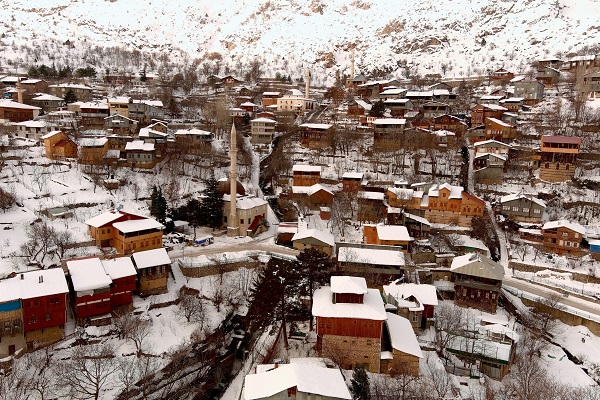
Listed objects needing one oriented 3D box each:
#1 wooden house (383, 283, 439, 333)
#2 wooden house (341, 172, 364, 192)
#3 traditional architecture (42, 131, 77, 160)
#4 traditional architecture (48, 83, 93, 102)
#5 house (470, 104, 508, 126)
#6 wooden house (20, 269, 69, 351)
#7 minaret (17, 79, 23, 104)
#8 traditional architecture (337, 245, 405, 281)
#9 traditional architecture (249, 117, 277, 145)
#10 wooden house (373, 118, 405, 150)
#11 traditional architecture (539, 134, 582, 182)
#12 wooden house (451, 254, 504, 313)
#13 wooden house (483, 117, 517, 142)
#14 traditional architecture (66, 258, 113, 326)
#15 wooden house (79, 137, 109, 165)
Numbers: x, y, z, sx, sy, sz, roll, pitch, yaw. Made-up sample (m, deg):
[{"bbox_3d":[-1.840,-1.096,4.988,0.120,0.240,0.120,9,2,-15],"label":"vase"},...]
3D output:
[{"bbox_3d":[21.079,20.536,93.000,9.210,6.420,8.000,1,10,6],"label":"wooden house"},{"bbox_3d":[17.537,-5.782,158.231,6.301,6.275,6.300,3,8,15],"label":"wooden house"},{"bbox_3d":[-79.460,-18.116,160.000,7.800,9.080,9.000,-8,12,-39],"label":"traditional architecture"},{"bbox_3d":[-112.087,-52.168,236.077,13.769,9.694,12.500,4,9,22],"label":"traditional architecture"},{"bbox_3d":[67.346,-29.675,173.926,10.500,8.682,7.225,-6,11,-42],"label":"house"},{"bbox_3d":[-42.059,16.930,79.103,6.500,11.143,9.000,-4,10,-34],"label":"wooden house"},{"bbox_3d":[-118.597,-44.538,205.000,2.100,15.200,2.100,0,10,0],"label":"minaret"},{"bbox_3d":[16.253,14.136,110.789,14.668,7.565,9.500,2,8,7],"label":"traditional architecture"},{"bbox_3d":[-17.497,-33.284,231.991,11.656,12.460,11.000,0,8,-4],"label":"traditional architecture"},{"bbox_3d":[33.953,-24.542,182.000,10.670,11.760,9.000,3,10,16],"label":"wooden house"},{"bbox_3d":[74.916,-12.157,139.000,8.660,12.300,8.000,6,11,33],"label":"traditional architecture"},{"bbox_3d":[36.293,15.954,97.612,9.317,9.192,10.000,6,9,30],"label":"wooden house"},{"bbox_3d":[71.885,-25.887,175.000,6.950,8.170,8.000,7,12,37],"label":"wooden house"},{"bbox_3d":[-42.277,18.120,97.000,6.140,9.750,10.000,-6,11,-32],"label":"traditional architecture"},{"bbox_3d":[-71.556,-16.992,168.441,7.864,9.126,6.500,-1,8,-11],"label":"wooden house"}]

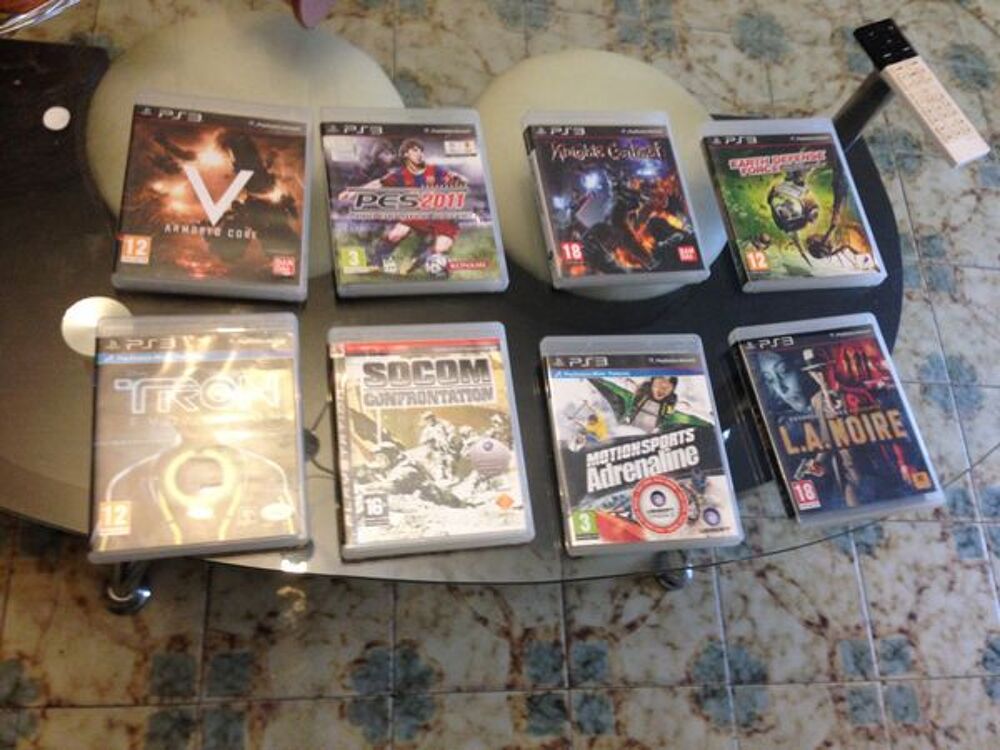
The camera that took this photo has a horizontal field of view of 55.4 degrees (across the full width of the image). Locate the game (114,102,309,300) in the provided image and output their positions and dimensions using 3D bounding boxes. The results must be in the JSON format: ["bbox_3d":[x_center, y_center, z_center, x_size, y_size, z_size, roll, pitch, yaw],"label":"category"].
[{"bbox_3d":[-0.216,-0.141,0.743,0.135,0.015,0.171,3,67,-13],"label":"game"}]

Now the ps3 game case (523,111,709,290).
[{"bbox_3d":[0.099,-0.156,0.826,0.135,0.015,0.172,-4,69,-15],"label":"ps3 game case"}]

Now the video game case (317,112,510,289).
[{"bbox_3d":[-0.071,-0.144,0.780,0.135,0.015,0.171,-3,69,-15],"label":"video game case"}]

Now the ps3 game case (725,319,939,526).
[{"bbox_3d":[0.280,0.032,0.791,0.135,0.015,0.172,-8,70,-17],"label":"ps3 game case"}]

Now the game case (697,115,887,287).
[{"bbox_3d":[0.266,-0.158,0.870,0.135,0.015,0.171,-5,69,-16],"label":"game case"}]

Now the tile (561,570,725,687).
[{"bbox_3d":[0.168,0.271,1.146,0.200,0.010,0.200,3,67,-13],"label":"tile"}]

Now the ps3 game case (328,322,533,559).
[{"bbox_3d":[-0.052,0.044,0.706,0.135,0.015,0.171,-2,68,-15],"label":"ps3 game case"}]

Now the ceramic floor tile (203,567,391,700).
[{"bbox_3d":[-0.221,0.254,1.058,0.200,0.010,0.200,3,67,-13],"label":"ceramic floor tile"}]

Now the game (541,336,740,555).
[{"bbox_3d":[0.109,0.051,0.743,0.135,0.015,0.171,-1,68,-14],"label":"game"}]

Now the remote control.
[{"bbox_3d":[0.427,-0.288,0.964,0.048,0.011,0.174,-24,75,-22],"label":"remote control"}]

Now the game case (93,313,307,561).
[{"bbox_3d":[-0.208,0.039,0.668,0.135,0.015,0.172,-2,68,-15],"label":"game case"}]

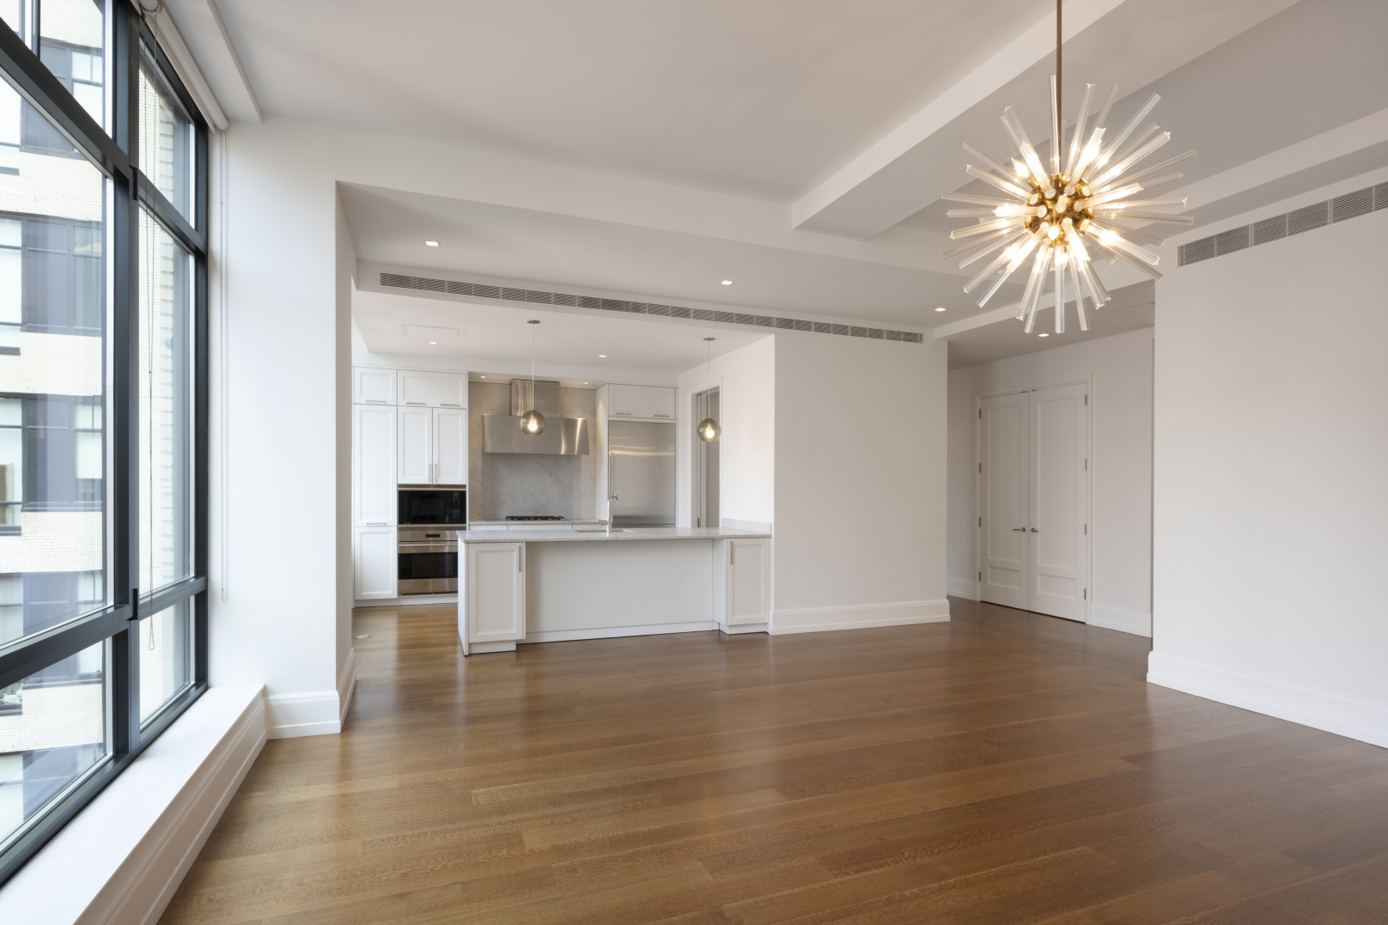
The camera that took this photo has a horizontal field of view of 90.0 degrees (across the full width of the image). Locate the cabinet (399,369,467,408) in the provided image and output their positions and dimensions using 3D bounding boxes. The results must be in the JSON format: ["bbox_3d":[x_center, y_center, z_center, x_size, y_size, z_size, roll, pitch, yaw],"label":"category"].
[{"bbox_3d":[-3.091,-0.819,8.217,0.734,0.410,0.623,1,-2,-21],"label":"cabinet"}]

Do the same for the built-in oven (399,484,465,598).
[{"bbox_3d":[-3.147,0.918,8.360,0.742,1.238,0.600,0,-1,-21],"label":"built-in oven"}]

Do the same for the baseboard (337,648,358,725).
[{"bbox_3d":[-2.172,1.407,4.353,0.030,0.226,1.095,1,-2,-21],"label":"baseboard"}]

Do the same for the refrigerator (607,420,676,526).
[{"bbox_3d":[-0.778,0.563,9.294,0.914,2.158,0.620,0,-1,-21],"label":"refrigerator"}]

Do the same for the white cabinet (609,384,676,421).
[{"bbox_3d":[-0.774,-0.764,9.285,0.914,0.453,0.600,0,-1,-21],"label":"white cabinet"}]

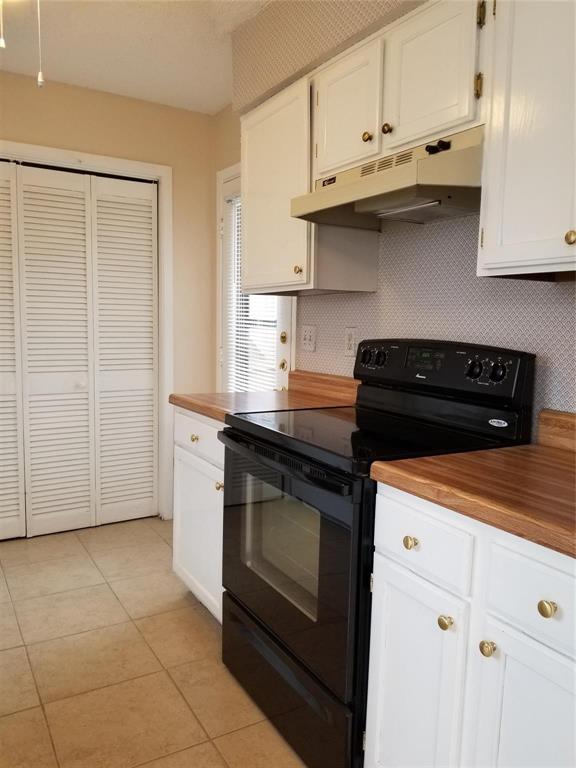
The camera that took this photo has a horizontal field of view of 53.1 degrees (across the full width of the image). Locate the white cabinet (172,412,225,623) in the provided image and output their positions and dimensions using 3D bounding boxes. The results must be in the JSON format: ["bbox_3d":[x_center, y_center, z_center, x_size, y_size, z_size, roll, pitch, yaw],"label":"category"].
[{"bbox_3d":[-0.098,0.534,2.490,0.605,0.865,0.600,-2,7,-31],"label":"white cabinet"}]

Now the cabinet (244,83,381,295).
[{"bbox_3d":[0.071,-0.766,2.411,0.317,0.772,0.604,-2,7,-31],"label":"cabinet"}]

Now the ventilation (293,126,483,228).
[{"bbox_3d":[0.383,-0.623,1.815,0.420,0.142,0.762,-2,7,-31],"label":"ventilation"}]

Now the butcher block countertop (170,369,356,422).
[{"bbox_3d":[-0.092,0.040,2.433,0.630,0.131,0.600,-2,7,-31],"label":"butcher block countertop"}]

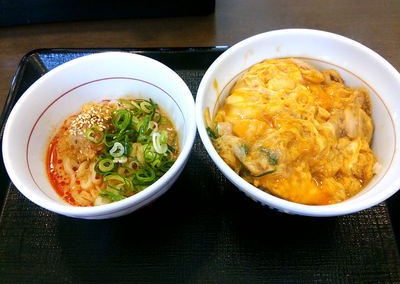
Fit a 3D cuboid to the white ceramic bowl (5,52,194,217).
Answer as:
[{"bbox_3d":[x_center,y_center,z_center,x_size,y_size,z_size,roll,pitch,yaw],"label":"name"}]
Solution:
[{"bbox_3d":[-0.073,0.005,0.289,0.142,0.075,0.142,-1,60,1],"label":"white ceramic bowl"}]

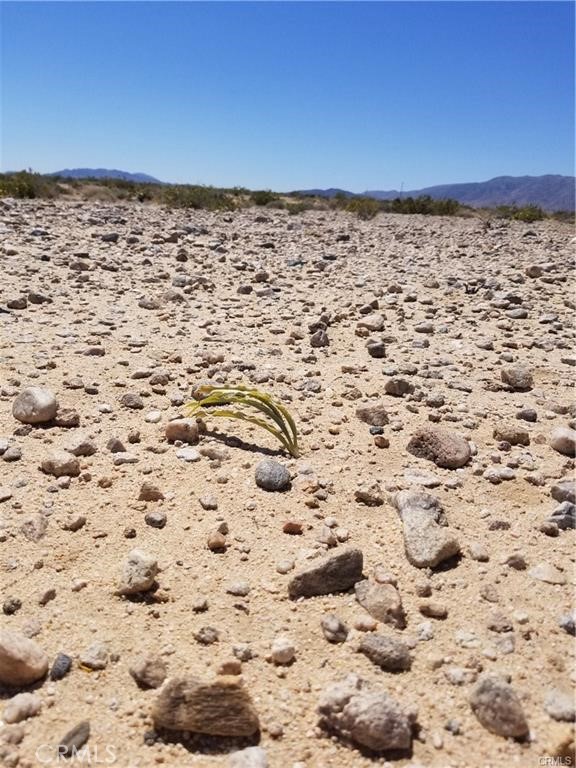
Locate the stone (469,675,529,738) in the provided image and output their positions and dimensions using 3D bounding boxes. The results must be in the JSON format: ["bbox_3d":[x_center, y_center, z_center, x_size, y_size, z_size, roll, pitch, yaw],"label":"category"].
[{"bbox_3d":[0.165,0.248,0.443,0.035,0.029,0.053,-2,18,-11],"label":"stone"}]

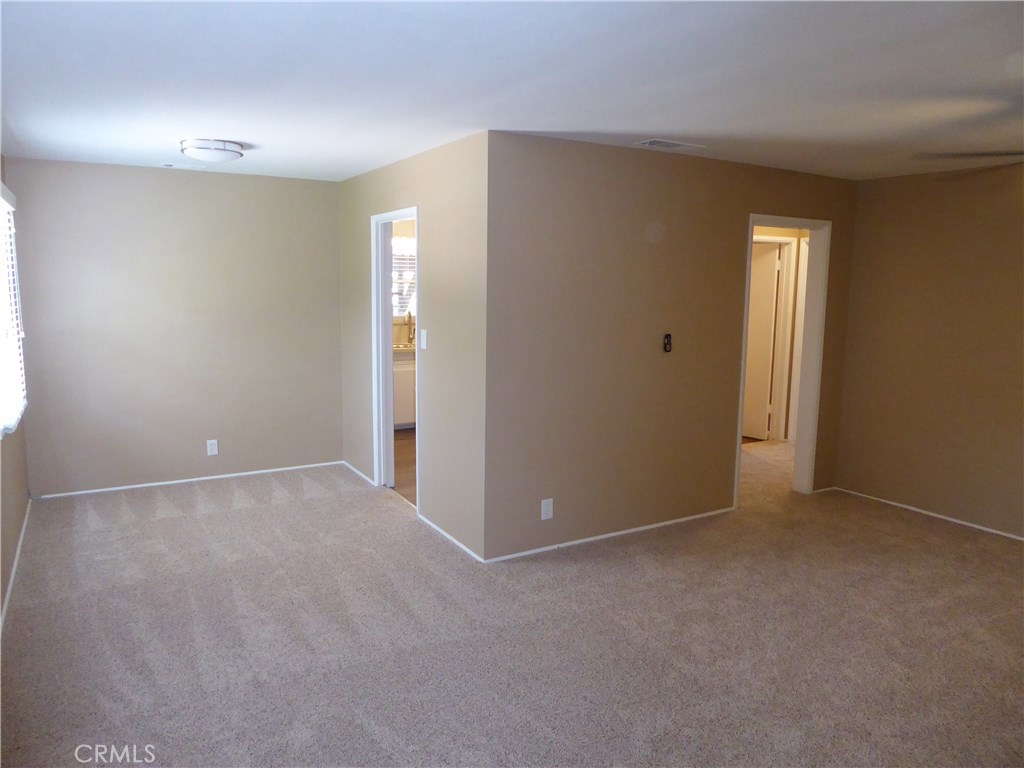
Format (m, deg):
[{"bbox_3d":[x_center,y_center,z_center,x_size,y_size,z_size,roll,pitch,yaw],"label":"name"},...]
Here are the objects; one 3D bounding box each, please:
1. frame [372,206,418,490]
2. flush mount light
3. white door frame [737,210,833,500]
[{"bbox_3d":[-0.805,-0.180,5.425,0.150,2.110,0.870,-4,9,-31],"label":"frame"},{"bbox_3d":[-1.822,-1.414,4.506,0.360,0.100,0.360,-4,9,-31],"label":"flush mount light"},{"bbox_3d":[1.994,-0.161,5.561,0.890,2.115,0.150,-4,9,-31],"label":"white door frame"}]

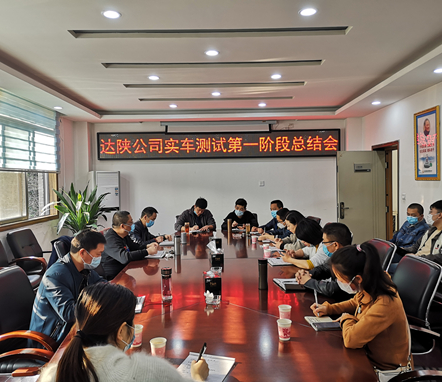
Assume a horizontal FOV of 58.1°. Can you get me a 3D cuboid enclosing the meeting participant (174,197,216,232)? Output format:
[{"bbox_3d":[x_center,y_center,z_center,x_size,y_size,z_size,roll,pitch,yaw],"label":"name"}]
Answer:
[{"bbox_3d":[-0.395,0.749,6.445,0.620,1.270,0.750,-1,1,1],"label":"meeting participant"}]

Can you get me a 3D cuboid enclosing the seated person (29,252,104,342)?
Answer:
[{"bbox_3d":[-0.885,0.851,2.462,0.750,1.270,0.580,-1,1,4],"label":"seated person"}]

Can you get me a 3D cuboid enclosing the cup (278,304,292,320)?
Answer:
[{"bbox_3d":[0.383,0.741,2.378,0.076,0.090,0.076,-1,1,0],"label":"cup"}]

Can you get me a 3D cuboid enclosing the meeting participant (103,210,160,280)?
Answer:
[{"bbox_3d":[-1.057,0.874,4.518,0.750,1.280,0.560,-1,1,-7],"label":"meeting participant"}]

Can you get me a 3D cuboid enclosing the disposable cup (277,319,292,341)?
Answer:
[{"bbox_3d":[0.312,0.684,1.950,0.073,0.086,0.073,-1,1,1],"label":"disposable cup"}]

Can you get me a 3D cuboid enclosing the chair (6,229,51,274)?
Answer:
[{"bbox_3d":[-2.105,0.953,4.701,0.610,1.000,0.590,-1,1,12],"label":"chair"}]

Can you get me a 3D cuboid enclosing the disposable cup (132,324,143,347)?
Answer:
[{"bbox_3d":[-0.436,0.762,2.087,0.076,0.090,0.076,-1,1,0],"label":"disposable cup"}]

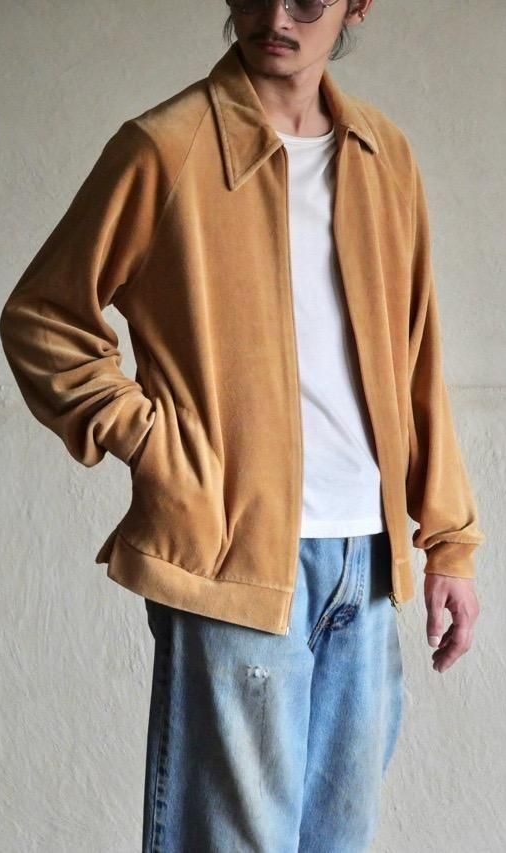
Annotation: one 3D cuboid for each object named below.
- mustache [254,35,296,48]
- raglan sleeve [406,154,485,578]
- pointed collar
[{"bbox_3d":[0.027,-0.479,3.310,0.057,0.015,0.020,0,16,22],"label":"mustache"},{"bbox_3d":[0.239,-0.078,3.520,0.150,0.560,0.180,-3,6,-32],"label":"raglan sleeve"},{"bbox_3d":[0.052,-0.396,3.400,0.220,0.180,0.180,-3,6,-32],"label":"pointed collar"}]

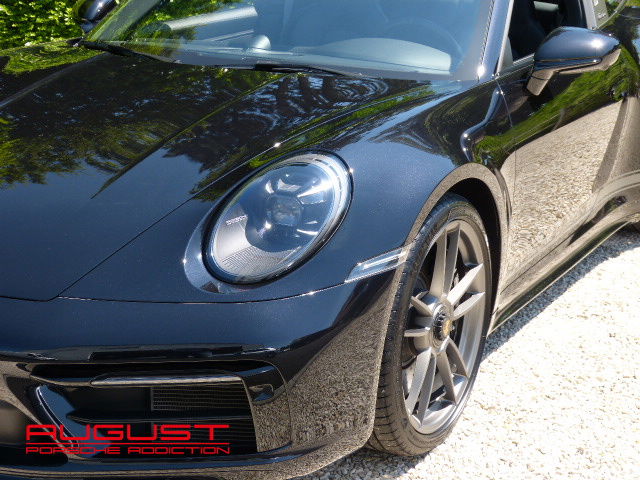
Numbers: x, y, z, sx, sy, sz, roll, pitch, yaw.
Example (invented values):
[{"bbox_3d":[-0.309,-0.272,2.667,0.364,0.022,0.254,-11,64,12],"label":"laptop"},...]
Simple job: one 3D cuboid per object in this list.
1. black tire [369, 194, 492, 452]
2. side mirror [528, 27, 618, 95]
[{"bbox_3d":[0.217,0.204,3.096,0.245,0.675,0.675,8,18,27],"label":"black tire"},{"bbox_3d":[0.747,-0.529,3.636,0.250,0.195,0.140,8,18,29],"label":"side mirror"}]

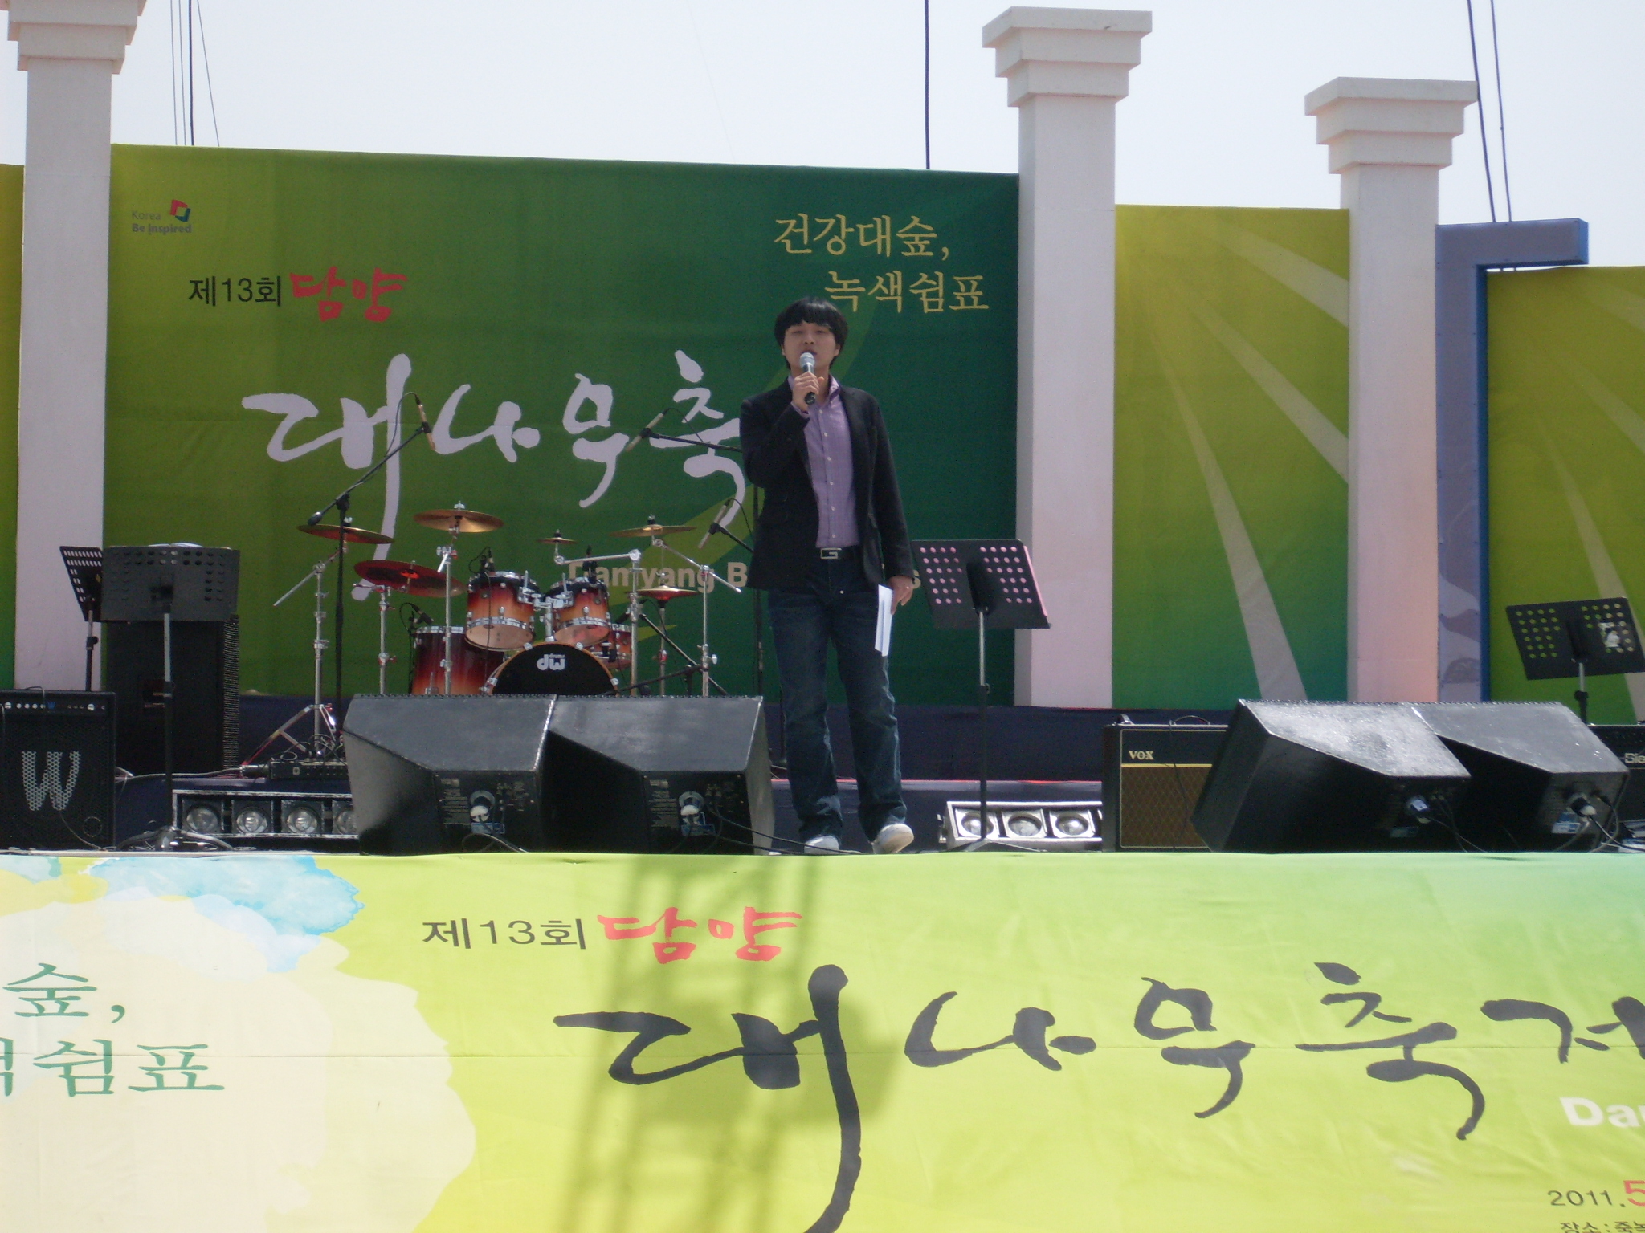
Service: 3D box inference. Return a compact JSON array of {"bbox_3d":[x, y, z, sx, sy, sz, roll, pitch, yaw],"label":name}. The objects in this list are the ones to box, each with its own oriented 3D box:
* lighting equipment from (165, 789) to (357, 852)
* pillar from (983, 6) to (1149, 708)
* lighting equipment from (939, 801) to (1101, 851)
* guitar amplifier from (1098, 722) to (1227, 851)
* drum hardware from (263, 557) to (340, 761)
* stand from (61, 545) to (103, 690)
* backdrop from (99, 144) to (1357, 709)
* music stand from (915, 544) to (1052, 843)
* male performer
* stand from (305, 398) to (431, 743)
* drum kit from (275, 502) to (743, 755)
[{"bbox_3d":[-1.921,0.716,19.100,0.740,0.215,0.200,1,-2,-9],"label":"lighting equipment"},{"bbox_3d":[1.200,-1.235,26.500,0.690,3.400,0.690,1,-2,-9],"label":"pillar"},{"bbox_3d":[0.790,0.751,19.300,0.740,0.190,0.200,1,-16,-9],"label":"lighting equipment"},{"bbox_3d":[1.277,0.599,18.850,0.530,0.450,0.250,1,-2,-9],"label":"guitar amplifier"},{"bbox_3d":[-2.267,0.223,23.800,0.450,0.980,0.450,1,-2,-9],"label":"drum hardware"},{"bbox_3d":[-2.800,0.180,20.800,0.420,0.920,0.470,1,-2,-21],"label":"stand"},{"bbox_3d":[-0.400,-0.895,26.300,6.150,2.680,0.150,1,-2,-9],"label":"backdrop"},{"bbox_3d":[0.545,0.274,18.600,0.480,1.080,0.430,-1,-2,25],"label":"music stand"},{"bbox_3d":[0.021,-0.131,17.250,0.550,1.760,0.380,1,-2,-3],"label":"male performer"},{"bbox_3d":[-1.974,-0.115,23.600,0.600,1.680,0.500,1,-2,-18],"label":"stand"},{"bbox_3d":[-1.412,0.119,24.400,2.120,1.280,1.550,1,-2,-7],"label":"drum kit"}]

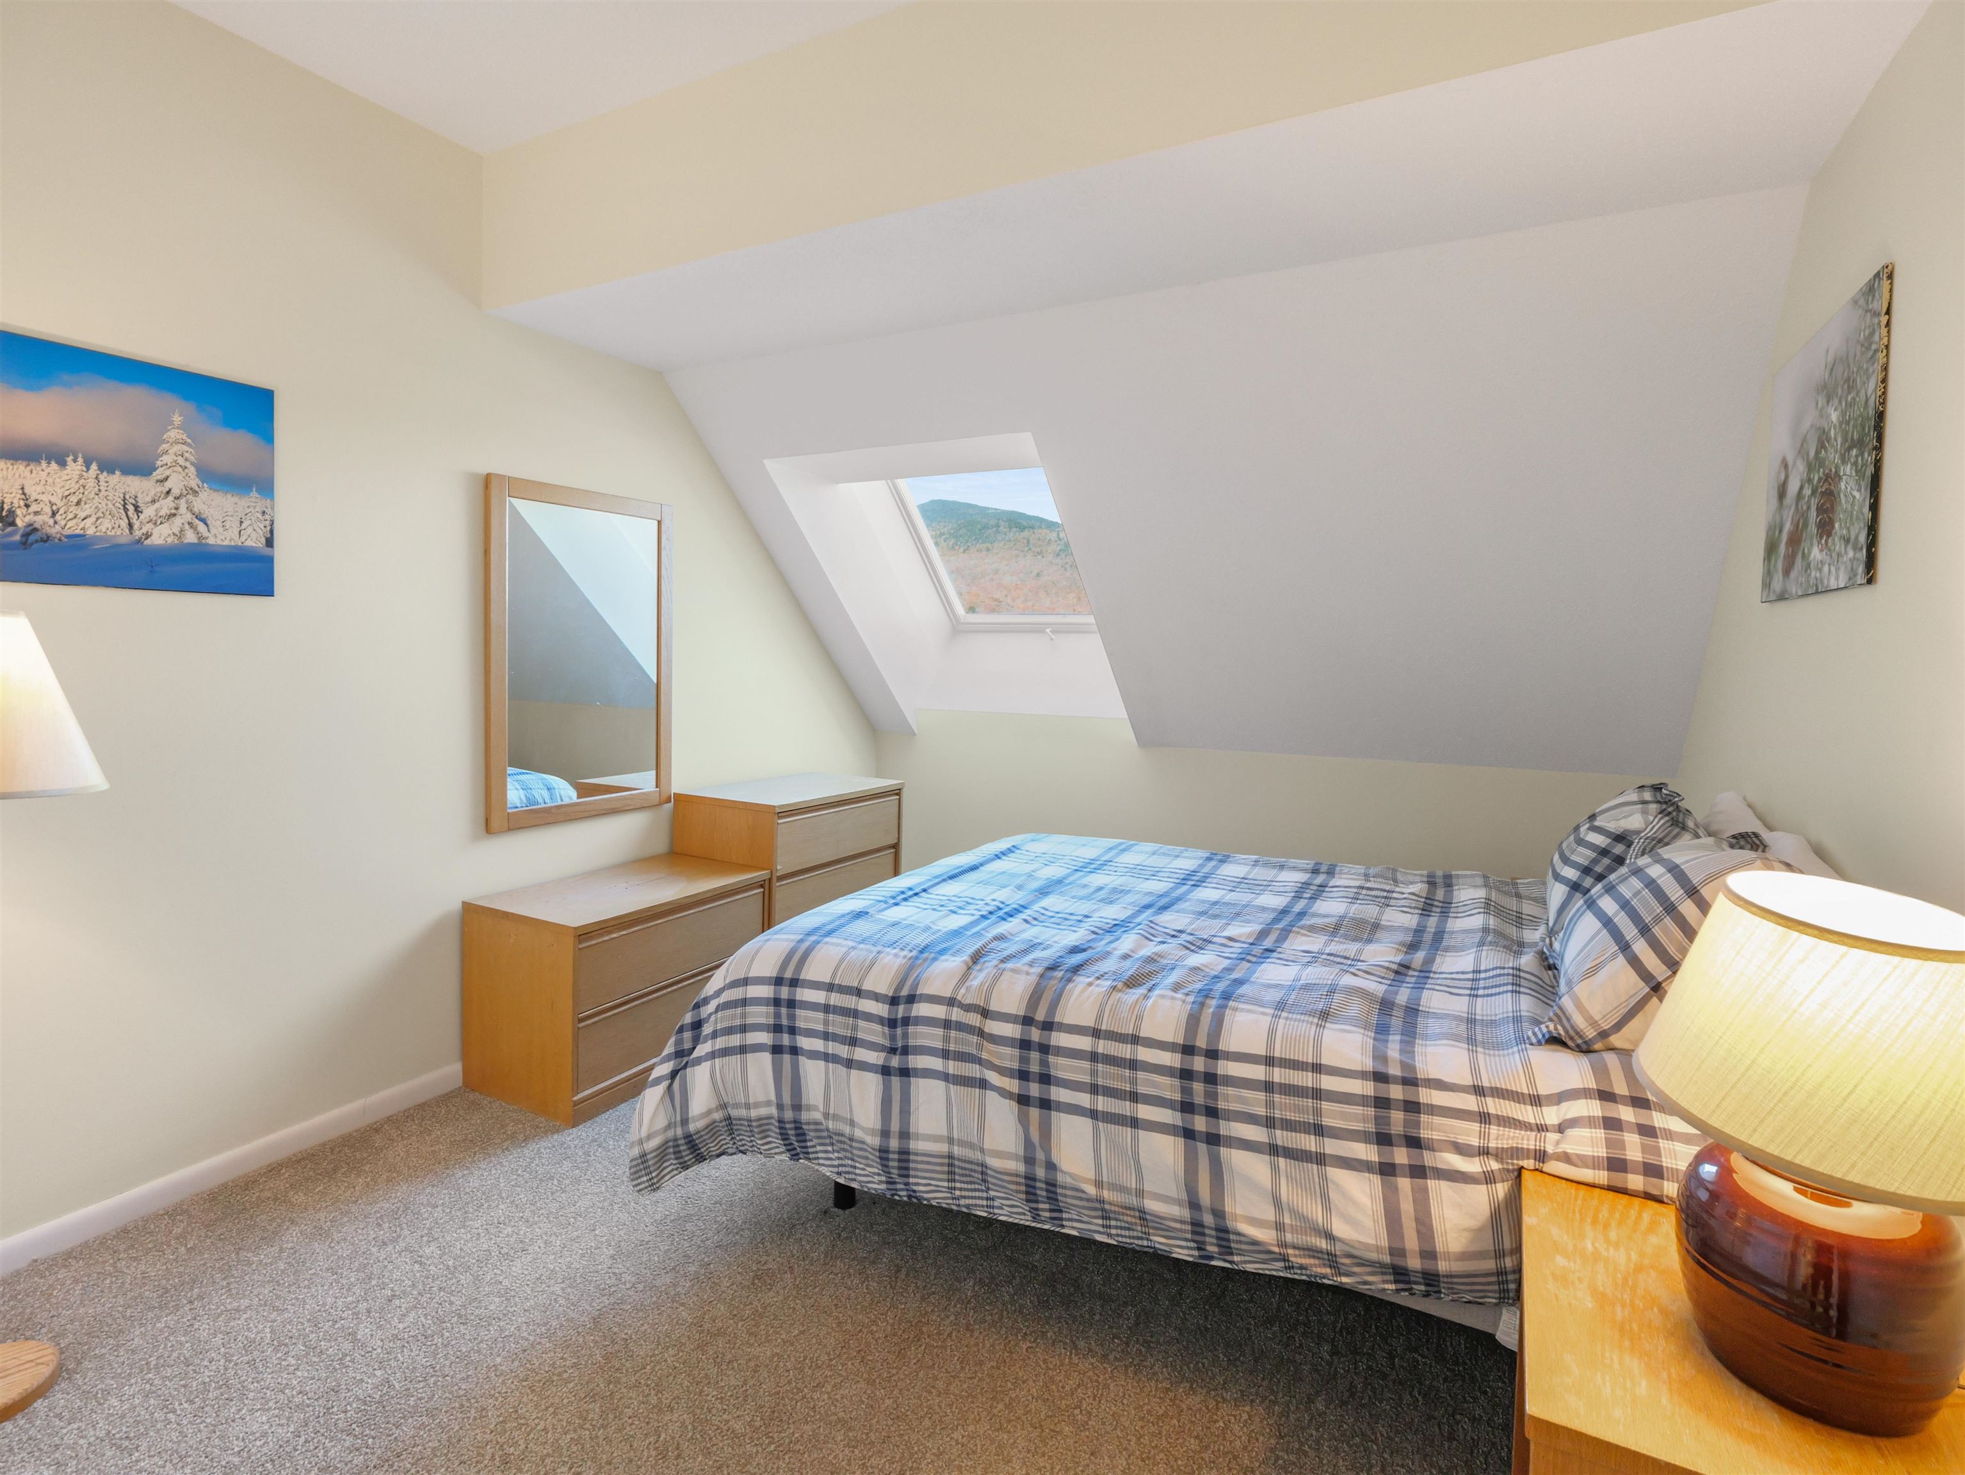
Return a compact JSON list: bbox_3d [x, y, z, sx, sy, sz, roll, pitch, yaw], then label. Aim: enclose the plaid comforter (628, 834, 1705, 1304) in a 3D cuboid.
[{"bbox_3d":[0.565,0.759,2.225,2.062,0.631,1.550,4,6,28],"label":"plaid comforter"}]

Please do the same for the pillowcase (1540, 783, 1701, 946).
[{"bbox_3d":[1.506,0.306,2.113,0.190,0.450,0.600,48,23,17],"label":"pillowcase"}]

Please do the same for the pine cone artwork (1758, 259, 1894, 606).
[{"bbox_3d":[1.490,-0.487,1.616,0.020,0.466,0.613,1,5,29],"label":"pine cone artwork"}]

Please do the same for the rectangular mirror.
[{"bbox_3d":[-1.212,-0.250,2.821,0.022,1.006,0.664,4,6,28],"label":"rectangular mirror"}]

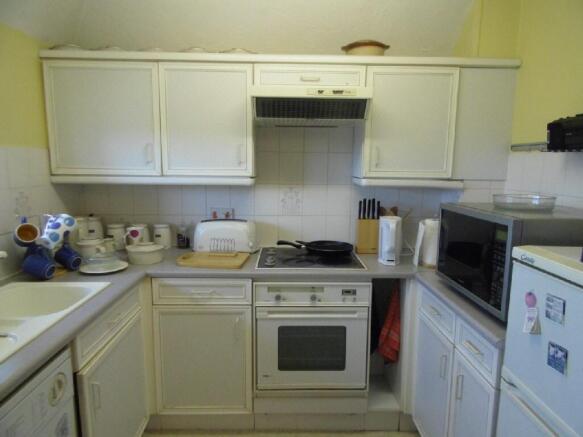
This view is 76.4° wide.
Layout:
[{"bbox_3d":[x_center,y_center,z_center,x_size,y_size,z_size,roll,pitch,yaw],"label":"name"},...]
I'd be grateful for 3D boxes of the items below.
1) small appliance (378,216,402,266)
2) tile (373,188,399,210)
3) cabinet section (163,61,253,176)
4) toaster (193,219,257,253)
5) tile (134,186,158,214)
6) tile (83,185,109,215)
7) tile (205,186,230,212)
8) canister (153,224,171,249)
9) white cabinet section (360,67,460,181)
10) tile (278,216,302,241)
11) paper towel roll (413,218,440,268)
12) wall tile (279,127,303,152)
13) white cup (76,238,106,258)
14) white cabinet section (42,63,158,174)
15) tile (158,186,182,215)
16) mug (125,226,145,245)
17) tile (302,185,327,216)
[{"bbox_3d":[0.541,0.122,2.025,0.117,0.246,0.130,1,6,7],"label":"small appliance"},{"bbox_3d":[0.616,-0.107,2.393,0.152,0.195,0.010,0,8,-1],"label":"tile"},{"bbox_3d":[-0.455,-0.544,2.150,0.500,0.592,0.312,0,7,-1],"label":"cabinet section"},{"bbox_3d":[-0.403,0.107,2.268,0.352,0.198,0.165,1,6,4],"label":"toaster"},{"bbox_3d":[-0.924,-0.122,2.359,0.152,0.200,0.010,0,8,-1],"label":"tile"},{"bbox_3d":[-1.232,-0.124,2.353,0.152,0.200,0.010,0,8,-1],"label":"tile"},{"bbox_3d":[-0.465,-0.120,2.350,0.153,0.200,0.010,0,8,-1],"label":"tile"},{"bbox_3d":[-0.814,0.110,2.334,0.107,0.142,0.107,0,8,-1],"label":"canister"},{"bbox_3d":[0.645,-0.535,2.172,0.500,0.592,0.312,0,7,-1],"label":"white cabinet section"},{"bbox_3d":[-0.006,0.080,2.374,0.151,0.199,0.010,0,9,-1],"label":"tile"},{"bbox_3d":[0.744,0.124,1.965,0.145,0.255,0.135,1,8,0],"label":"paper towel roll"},{"bbox_3d":[0.004,-0.511,2.322,0.152,0.192,0.010,0,8,-1],"label":"wall tile"},{"bbox_3d":[-1.123,0.181,2.083,0.143,0.087,0.118,9,12,43],"label":"white cup"},{"bbox_3d":[-1.004,-0.549,2.139,0.600,0.592,0.312,0,7,-1],"label":"white cabinet section"},{"bbox_3d":[-0.766,-0.122,2.329,0.151,0.199,0.010,0,9,-1],"label":"tile"},{"bbox_3d":[-0.946,0.133,2.236,0.116,0.125,0.092,-2,7,-20],"label":"mug"},{"bbox_3d":[0.150,-0.115,2.361,0.153,0.200,0.010,0,8,-1],"label":"tile"}]

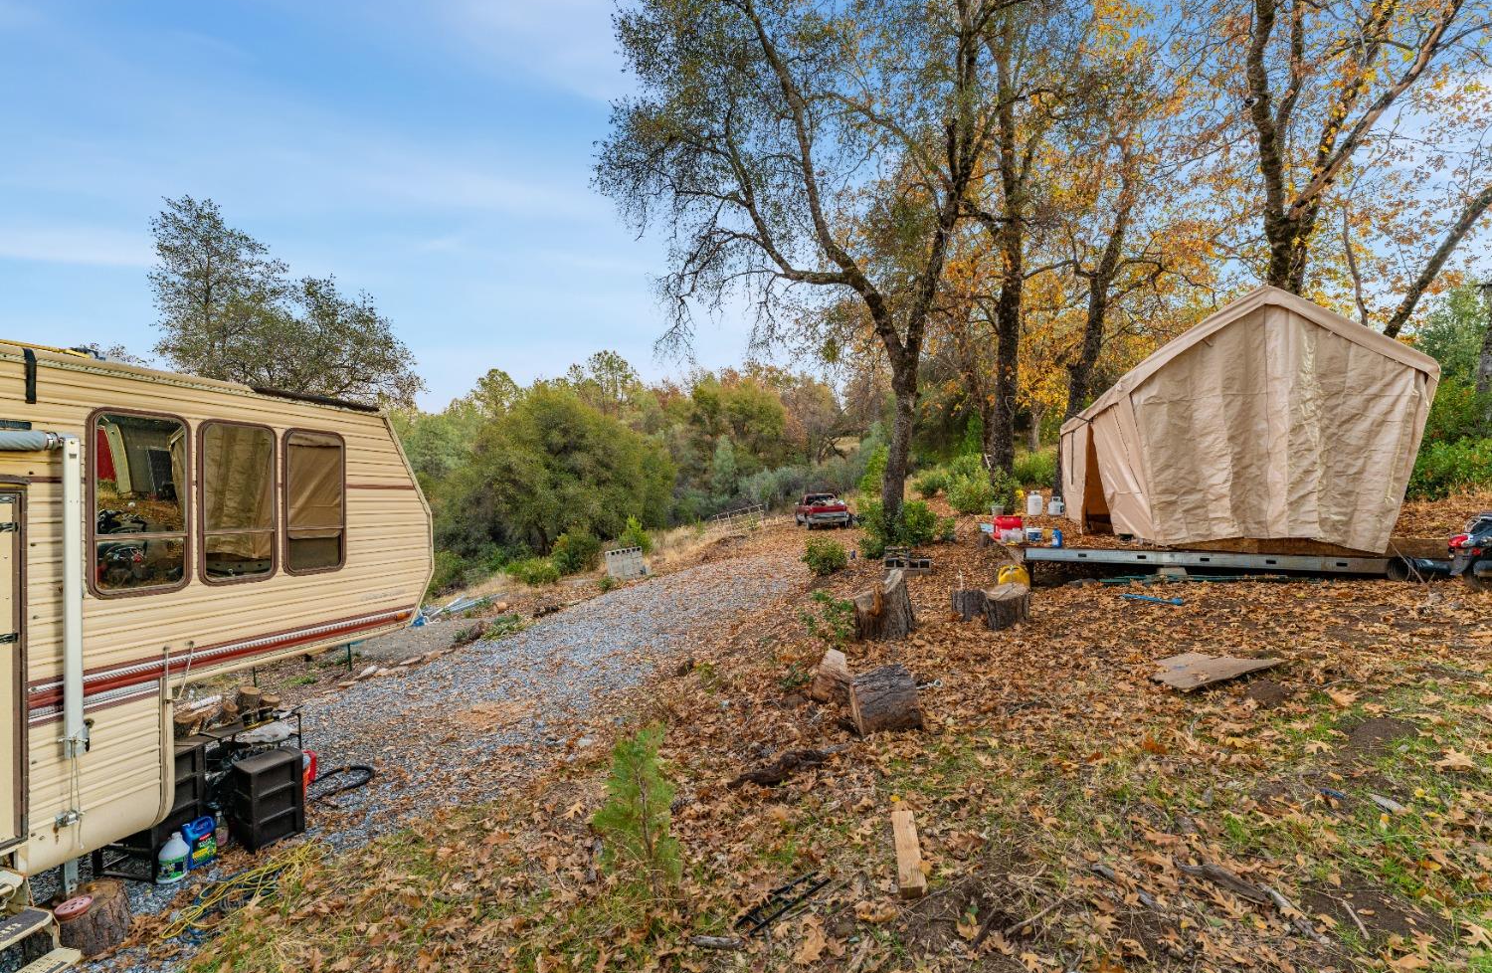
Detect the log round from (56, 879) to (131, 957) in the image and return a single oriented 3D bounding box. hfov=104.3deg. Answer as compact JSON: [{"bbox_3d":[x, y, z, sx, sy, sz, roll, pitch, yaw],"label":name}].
[{"bbox_3d":[-3.496,2.319,3.110,0.285,0.230,0.285,0,0,-45],"label":"log round"}]

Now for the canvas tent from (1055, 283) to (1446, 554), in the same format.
[{"bbox_3d":[7.500,-0.820,9.950,3.000,3.150,6.400,0,0,22],"label":"canvas tent"}]

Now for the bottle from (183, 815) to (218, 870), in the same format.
[{"bbox_3d":[-3.680,2.390,3.920,0.110,0.290,0.155,0,0,28],"label":"bottle"}]

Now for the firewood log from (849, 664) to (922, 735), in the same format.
[{"bbox_3d":[0.920,1.405,3.830,0.385,0.370,0.370,-12,0,-6],"label":"firewood log"}]

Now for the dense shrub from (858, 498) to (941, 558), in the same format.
[{"bbox_3d":[3.567,0.963,13.500,1.880,1.320,1.750,0,0,11],"label":"dense shrub"}]

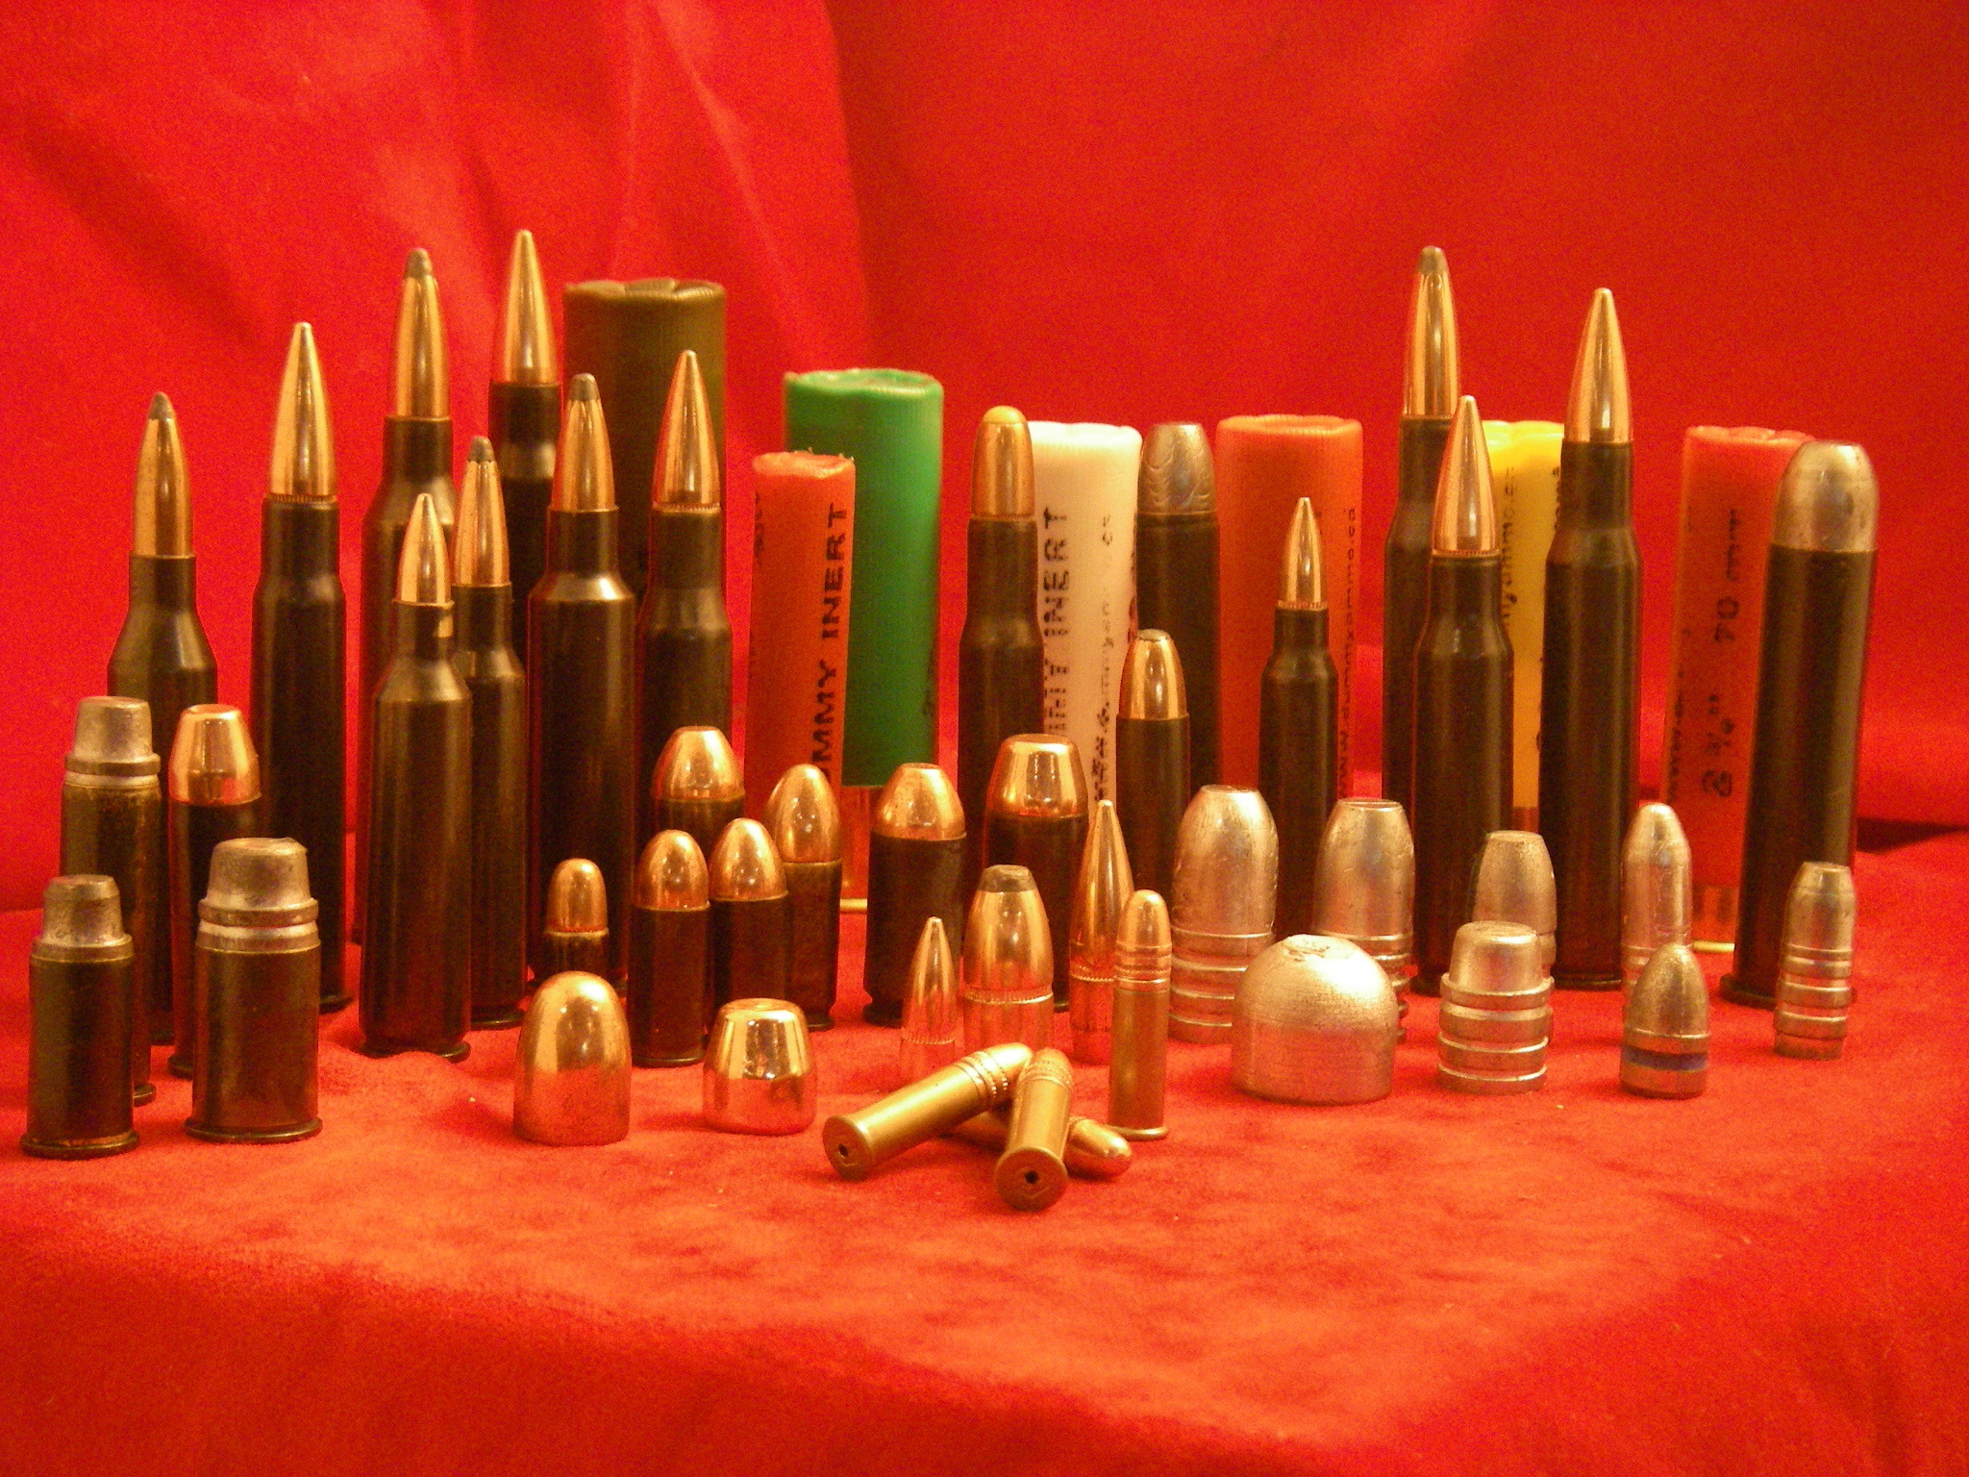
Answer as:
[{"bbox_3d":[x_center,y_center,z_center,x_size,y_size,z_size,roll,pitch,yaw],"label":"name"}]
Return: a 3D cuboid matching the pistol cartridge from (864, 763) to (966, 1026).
[{"bbox_3d":[-0.008,0.017,0.534,0.011,0.029,0.011,2,7,0],"label":"pistol cartridge"}]

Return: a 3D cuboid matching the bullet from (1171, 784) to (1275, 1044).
[{"bbox_3d":[0.027,0.019,0.530,0.012,0.028,0.012,2,9,0],"label":"bullet"}]

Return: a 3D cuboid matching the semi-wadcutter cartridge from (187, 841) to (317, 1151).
[{"bbox_3d":[-0.072,0.024,0.464,0.013,0.028,0.013,2,7,0],"label":"semi-wadcutter cartridge"}]

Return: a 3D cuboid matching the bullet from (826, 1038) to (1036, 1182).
[{"bbox_3d":[-0.005,0.036,0.476,0.025,0.007,0.007,-27,23,-32],"label":"bullet"}]

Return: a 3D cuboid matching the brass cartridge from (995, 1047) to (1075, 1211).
[{"bbox_3d":[0.005,0.037,0.461,0.007,0.007,0.025,2,23,3],"label":"brass cartridge"}]

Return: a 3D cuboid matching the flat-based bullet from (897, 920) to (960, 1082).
[{"bbox_3d":[-0.006,0.027,0.499,0.006,0.017,0.006,2,9,0],"label":"flat-based bullet"}]

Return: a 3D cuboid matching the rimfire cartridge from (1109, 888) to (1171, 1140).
[{"bbox_3d":[0.016,0.027,0.474,0.007,0.025,0.007,2,7,0],"label":"rimfire cartridge"}]

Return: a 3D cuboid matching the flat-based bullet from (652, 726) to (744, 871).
[{"bbox_3d":[-0.032,0.015,0.535,0.011,0.032,0.011,1,7,0],"label":"flat-based bullet"}]

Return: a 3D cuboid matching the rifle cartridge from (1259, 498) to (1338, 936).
[{"bbox_3d":[0.037,0.000,0.558,0.010,0.057,0.010,0,6,0],"label":"rifle cartridge"}]

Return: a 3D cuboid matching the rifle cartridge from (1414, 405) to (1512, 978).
[{"bbox_3d":[0.057,-0.005,0.561,0.012,0.071,0.012,0,8,0],"label":"rifle cartridge"}]

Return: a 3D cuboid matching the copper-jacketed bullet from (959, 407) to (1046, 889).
[{"bbox_3d":[0.002,-0.007,0.574,0.012,0.066,0.012,0,7,0],"label":"copper-jacketed bullet"}]

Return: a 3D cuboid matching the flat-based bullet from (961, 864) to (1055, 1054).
[{"bbox_3d":[0.003,0.025,0.507,0.009,0.022,0.009,2,7,0],"label":"flat-based bullet"}]

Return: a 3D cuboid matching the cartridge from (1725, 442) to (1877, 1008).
[{"bbox_3d":[0.096,-0.002,0.551,0.015,0.065,0.015,3,9,0],"label":"cartridge"}]

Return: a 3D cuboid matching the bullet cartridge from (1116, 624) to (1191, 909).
[{"bbox_3d":[0.019,0.009,0.540,0.009,0.043,0.009,0,7,0],"label":"bullet cartridge"}]

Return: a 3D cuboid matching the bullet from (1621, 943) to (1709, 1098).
[{"bbox_3d":[0.071,0.029,0.490,0.009,0.015,0.009,3,7,0],"label":"bullet"}]

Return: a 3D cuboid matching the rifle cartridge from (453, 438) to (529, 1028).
[{"bbox_3d":[-0.056,-0.001,0.523,0.010,0.065,0.010,1,6,0],"label":"rifle cartridge"}]

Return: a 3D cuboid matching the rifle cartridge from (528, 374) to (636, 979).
[{"bbox_3d":[-0.047,-0.006,0.544,0.013,0.071,0.013,1,6,0],"label":"rifle cartridge"}]

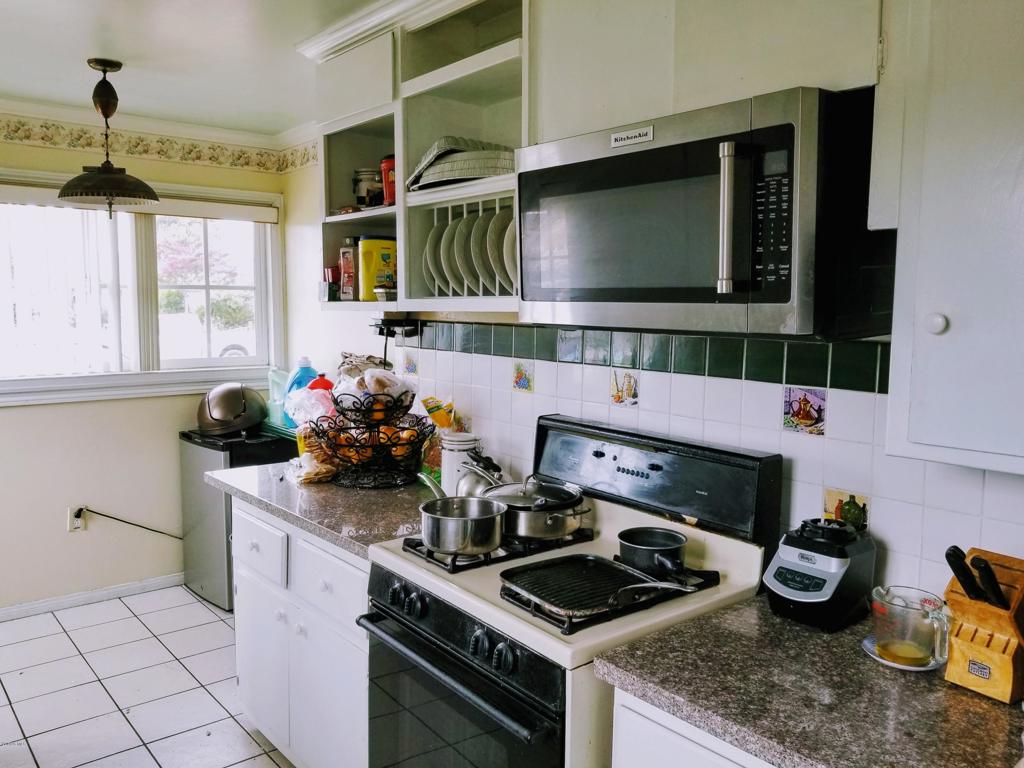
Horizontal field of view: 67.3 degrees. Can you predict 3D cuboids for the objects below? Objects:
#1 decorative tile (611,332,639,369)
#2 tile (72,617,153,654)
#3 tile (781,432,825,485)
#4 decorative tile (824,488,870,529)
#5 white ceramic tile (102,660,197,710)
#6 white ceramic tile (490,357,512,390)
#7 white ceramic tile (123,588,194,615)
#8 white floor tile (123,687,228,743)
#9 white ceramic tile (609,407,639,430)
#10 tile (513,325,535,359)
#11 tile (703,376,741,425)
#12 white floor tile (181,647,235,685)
[{"bbox_3d":[0.326,-0.097,2.176,0.008,0.108,0.108,-3,7,-40],"label":"decorative tile"},{"bbox_3d":[-1.878,1.172,3.597,0.304,0.010,0.304,-3,7,-41],"label":"tile"},{"bbox_3d":[0.689,0.175,1.820,0.009,0.108,0.108,-5,8,-40],"label":"tile"},{"bbox_3d":[0.761,0.298,1.749,0.009,0.108,0.108,-5,8,-40],"label":"decorative tile"},{"bbox_3d":[-1.474,1.226,3.138,0.304,0.010,0.304,-3,7,-41],"label":"white ceramic tile"},{"bbox_3d":[-0.030,-0.037,2.591,0.010,0.107,0.107,-3,7,-40],"label":"white ceramic tile"},{"bbox_3d":[-1.849,1.135,4.033,0.303,0.010,0.303,-3,7,-41],"label":"white ceramic tile"},{"bbox_3d":[-1.268,1.251,2.905,0.303,0.010,0.303,-3,7,-41],"label":"white floor tile"},{"bbox_3d":[0.321,0.121,2.197,0.008,0.108,0.108,-3,7,-40],"label":"white ceramic tile"},{"bbox_3d":[0.043,-0.135,2.507,0.010,0.108,0.108,-3,7,-40],"label":"tile"},{"bbox_3d":[0.534,0.042,1.936,0.010,0.108,0.108,-3,7,-40],"label":"tile"},{"bbox_3d":[-1.243,1.215,3.344,0.303,0.010,0.303,-3,7,-41],"label":"white floor tile"}]

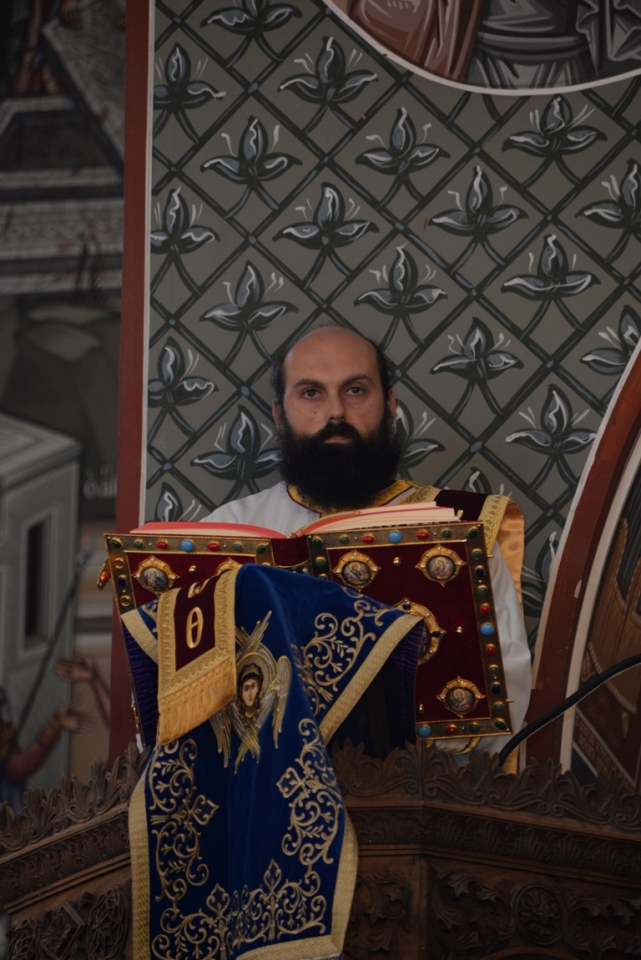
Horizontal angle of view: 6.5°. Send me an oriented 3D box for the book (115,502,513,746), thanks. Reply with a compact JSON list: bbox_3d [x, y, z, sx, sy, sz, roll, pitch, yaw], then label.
[{"bbox_3d":[-0.012,0.203,7.738,0.535,0.100,0.336,-2,-62,13],"label":"book"}]

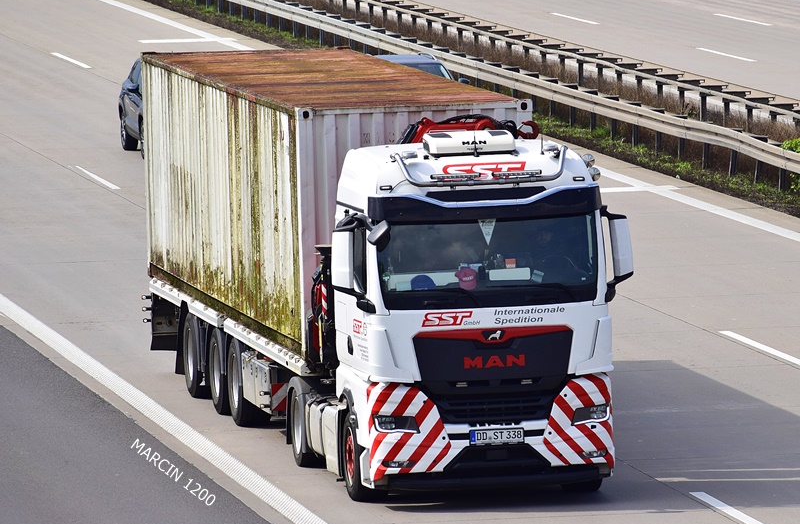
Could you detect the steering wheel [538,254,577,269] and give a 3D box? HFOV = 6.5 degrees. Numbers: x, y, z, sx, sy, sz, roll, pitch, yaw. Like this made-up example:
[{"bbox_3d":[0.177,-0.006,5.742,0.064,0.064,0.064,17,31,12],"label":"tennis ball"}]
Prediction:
[{"bbox_3d":[1.507,0.103,68.883,0.460,0.460,0.100,-2,43,-10],"label":"steering wheel"}]

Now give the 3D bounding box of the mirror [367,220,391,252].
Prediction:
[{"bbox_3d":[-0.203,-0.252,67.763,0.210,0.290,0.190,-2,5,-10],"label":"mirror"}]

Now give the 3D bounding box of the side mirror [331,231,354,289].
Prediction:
[{"bbox_3d":[-0.562,-0.015,68.124,0.200,0.550,0.170,-2,5,-10],"label":"side mirror"}]

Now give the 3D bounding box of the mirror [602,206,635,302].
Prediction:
[{"bbox_3d":[2.140,-0.073,68.578,0.280,0.880,0.250,-2,5,-10],"label":"mirror"}]

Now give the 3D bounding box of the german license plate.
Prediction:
[{"bbox_3d":[0.938,1.696,68.057,0.530,0.120,0.020,-2,5,-10],"label":"german license plate"}]

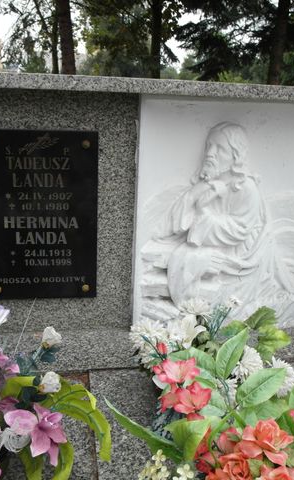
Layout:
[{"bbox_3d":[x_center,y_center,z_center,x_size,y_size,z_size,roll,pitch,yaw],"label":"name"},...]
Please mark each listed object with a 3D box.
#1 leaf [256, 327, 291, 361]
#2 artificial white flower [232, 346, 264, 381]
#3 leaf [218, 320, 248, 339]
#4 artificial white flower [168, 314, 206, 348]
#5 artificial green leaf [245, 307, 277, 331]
[{"bbox_3d":[0.384,0.314,1.346,0.109,0.091,0.060,9,21,18],"label":"leaf"},{"bbox_3d":[0.292,0.360,1.289,0.105,0.095,0.075,8,20,15],"label":"artificial white flower"},{"bbox_3d":[0.251,0.267,1.308,0.097,0.054,0.055,7,20,12],"label":"leaf"},{"bbox_3d":[0.112,0.259,1.254,0.107,0.085,0.080,5,20,6],"label":"artificial white flower"},{"bbox_3d":[0.342,0.234,1.325,0.096,0.063,0.055,9,20,16],"label":"artificial green leaf"}]

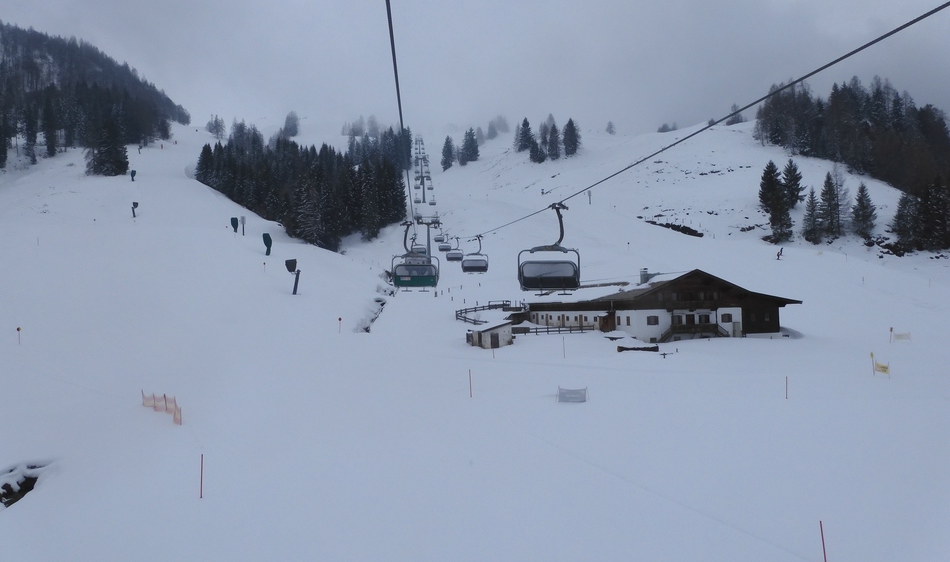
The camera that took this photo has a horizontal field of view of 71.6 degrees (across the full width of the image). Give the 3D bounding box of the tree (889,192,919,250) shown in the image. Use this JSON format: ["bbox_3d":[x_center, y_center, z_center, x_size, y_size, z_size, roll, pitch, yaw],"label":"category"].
[{"bbox_3d":[98.910,-13.965,152.000,6.440,13.390,6.440,-1,-2,0],"label":"tree"}]

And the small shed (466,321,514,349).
[{"bbox_3d":[1.897,6.806,83.300,3.900,3.300,5.600,-1,-3,-17],"label":"small shed"}]

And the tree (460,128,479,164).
[{"bbox_3d":[-3.049,-75.106,365.000,9.480,19.950,9.480,-2,-2,0],"label":"tree"}]

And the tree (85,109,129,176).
[{"bbox_3d":[-99.610,-37.438,178.000,10.110,17.840,10.110,-1,-2,0],"label":"tree"}]

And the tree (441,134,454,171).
[{"bbox_3d":[-15.243,-71.226,365.000,7.370,18.850,7.370,-2,-2,-2],"label":"tree"}]

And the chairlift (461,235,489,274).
[{"bbox_3d":[0.019,-2.447,61.500,2.500,3.700,1.600,-1,-2,-5],"label":"chairlift"}]

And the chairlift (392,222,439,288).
[{"bbox_3d":[-2.955,-1.266,32.700,2.350,3.350,1.400,-1,-2,-5],"label":"chairlift"}]

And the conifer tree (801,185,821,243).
[{"bbox_3d":[84.317,-16.412,165.000,5.240,14.030,5.240,-3,-2,27],"label":"conifer tree"}]

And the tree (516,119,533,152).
[{"bbox_3d":[23.904,-70.747,318.000,7.190,16.420,7.190,-1,-2,0],"label":"tree"}]

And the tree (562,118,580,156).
[{"bbox_3d":[45.722,-68.465,312.000,7.930,18.000,7.930,-1,-2,0],"label":"tree"}]

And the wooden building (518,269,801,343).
[{"bbox_3d":[26.057,3.553,102.394,24.300,9.820,40.000,-1,-2,-15],"label":"wooden building"}]

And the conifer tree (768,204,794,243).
[{"bbox_3d":[70.749,-13.273,152.000,5.580,9.230,5.580,-1,-2,0],"label":"conifer tree"}]

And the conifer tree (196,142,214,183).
[{"bbox_3d":[-116.640,-50.854,285.000,7.400,17.310,7.400,-1,-2,-22],"label":"conifer tree"}]

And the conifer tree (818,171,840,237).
[{"bbox_3d":[87.212,-18.820,162.000,5.030,16.240,5.030,-1,-2,0],"label":"conifer tree"}]

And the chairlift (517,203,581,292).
[{"bbox_3d":[2.817,-1.229,24.900,2.350,3.350,1.400,-1,-2,-5],"label":"chairlift"}]

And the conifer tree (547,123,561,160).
[{"bbox_3d":[43.512,-77.323,365.000,7.370,19.950,7.370,-2,-2,7],"label":"conifer tree"}]

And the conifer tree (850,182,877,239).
[{"bbox_3d":[97.346,-17.665,165.000,5.990,14.530,5.990,-3,-2,31],"label":"conifer tree"}]

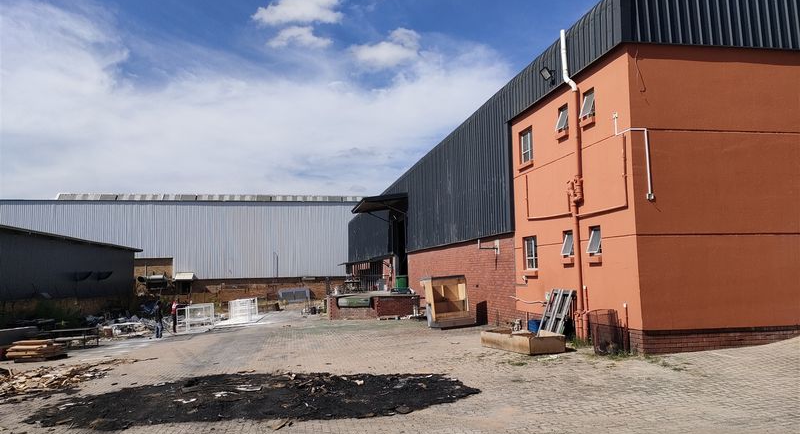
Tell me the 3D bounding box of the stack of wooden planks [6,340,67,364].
[{"bbox_3d":[-12.025,4.439,20.700,1.450,0.600,1.150,-2,-6,10],"label":"stack of wooden planks"}]

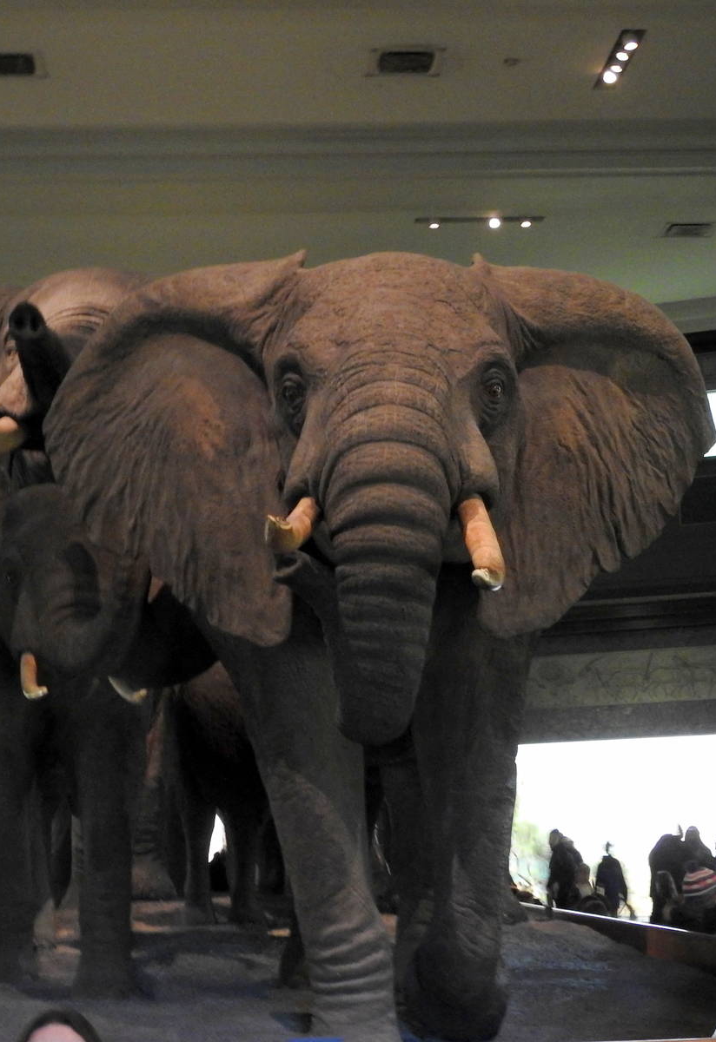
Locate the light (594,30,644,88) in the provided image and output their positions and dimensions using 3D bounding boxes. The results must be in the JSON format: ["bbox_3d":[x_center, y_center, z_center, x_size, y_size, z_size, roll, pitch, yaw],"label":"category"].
[{"bbox_3d":[2.527,-4.483,19.564,0.220,0.140,1.500,-1,-9,-4],"label":"light"}]

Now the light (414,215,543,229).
[{"bbox_3d":[1.449,-3.649,24.534,1.550,0.140,0.220,-1,-9,-4],"label":"light"}]

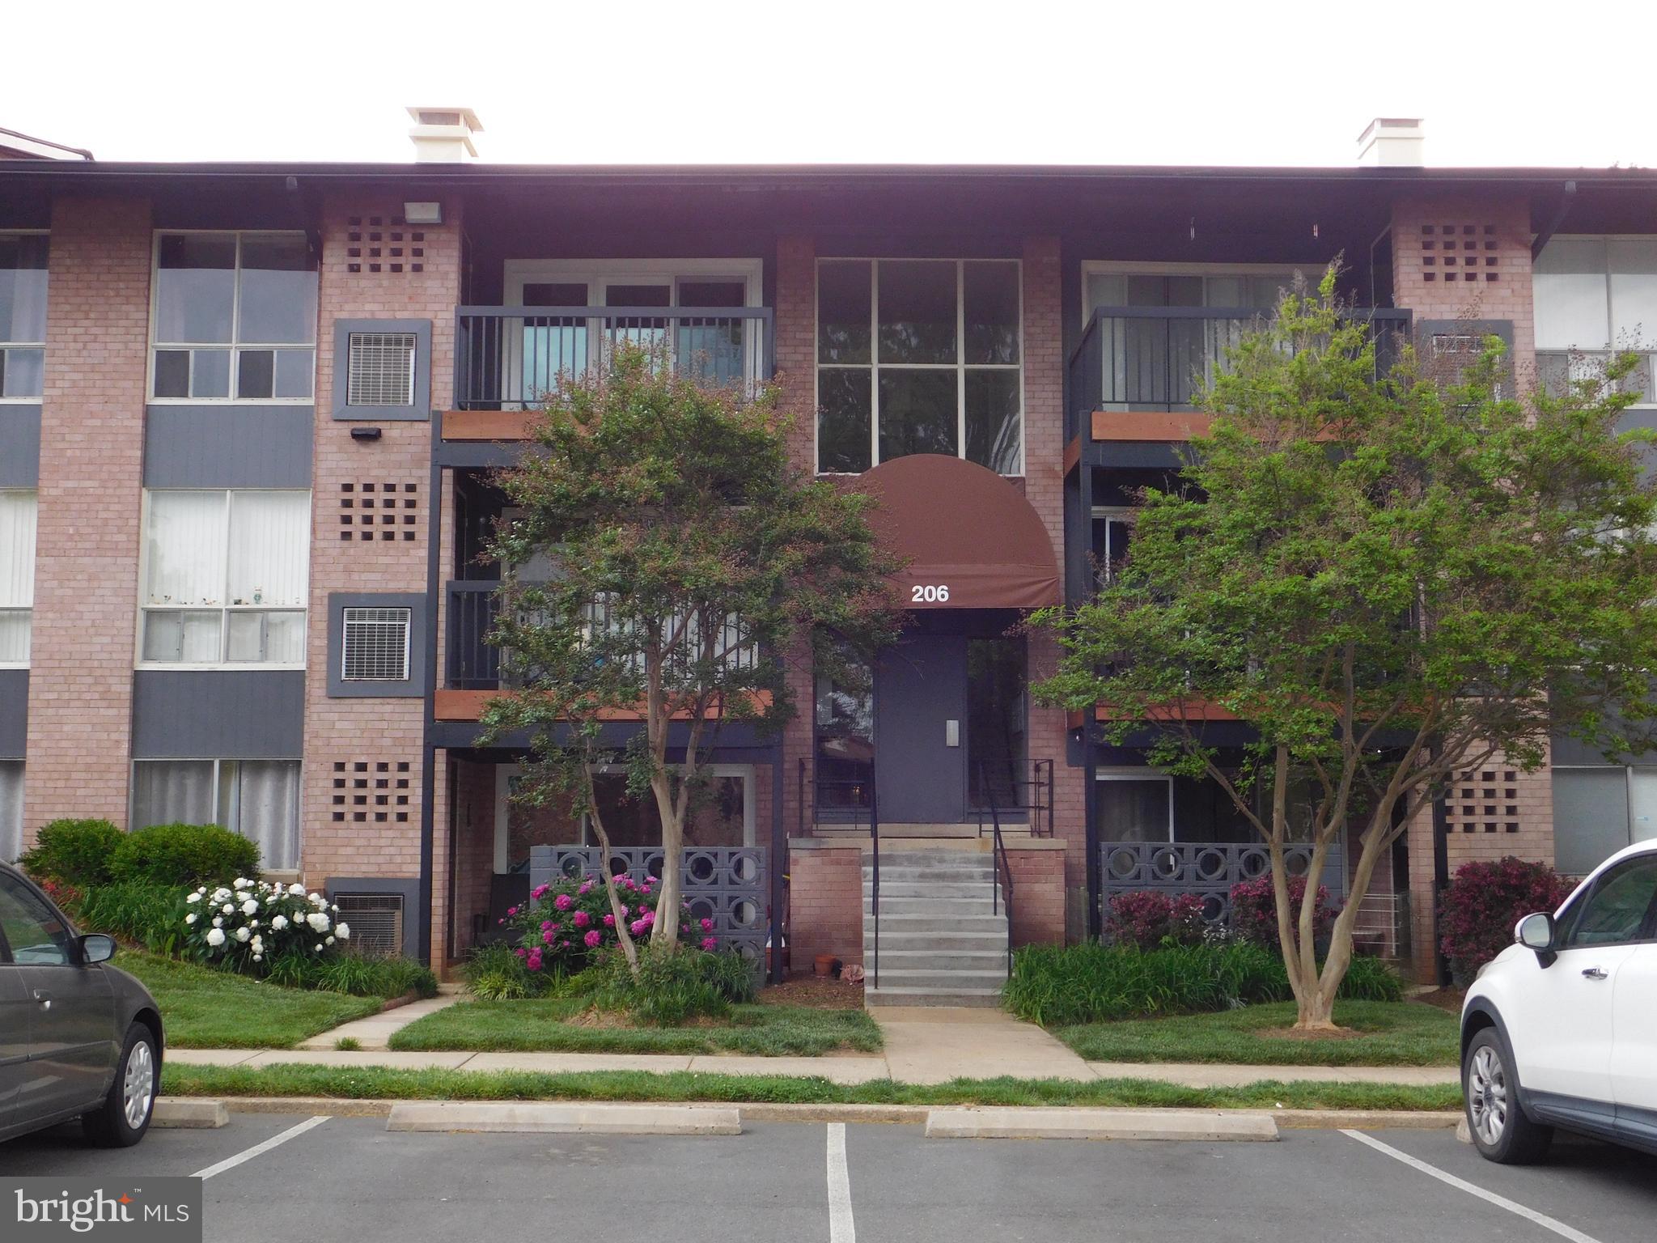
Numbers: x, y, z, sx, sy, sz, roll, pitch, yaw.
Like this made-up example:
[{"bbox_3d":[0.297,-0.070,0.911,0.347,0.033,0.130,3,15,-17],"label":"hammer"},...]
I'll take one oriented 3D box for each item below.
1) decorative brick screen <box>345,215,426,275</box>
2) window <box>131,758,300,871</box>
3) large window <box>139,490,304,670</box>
[{"bbox_3d":[-4.383,-3.718,19.019,0.788,0.599,0.100,0,-6,0],"label":"decorative brick screen"},{"bbox_3d":[-6.134,1.941,19.221,1.696,1.134,0.120,0,-6,0],"label":"window"},{"bbox_3d":[-6.114,-0.431,19.434,1.720,1.835,0.120,0,-6,0],"label":"large window"}]

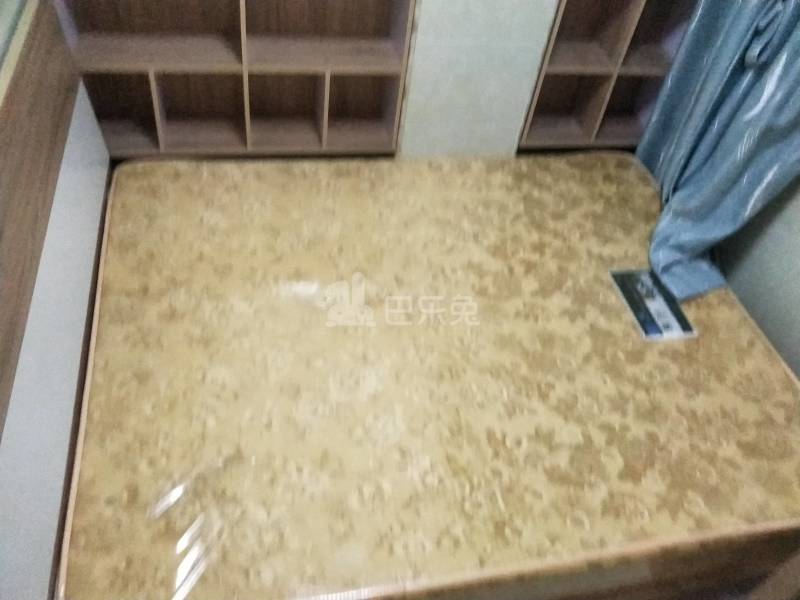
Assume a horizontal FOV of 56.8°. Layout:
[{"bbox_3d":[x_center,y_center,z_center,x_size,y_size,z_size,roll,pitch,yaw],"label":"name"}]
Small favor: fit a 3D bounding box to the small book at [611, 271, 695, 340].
[{"bbox_3d":[0.728,0.009,2.145,0.160,0.015,0.270,-3,45,-13],"label":"small book"}]

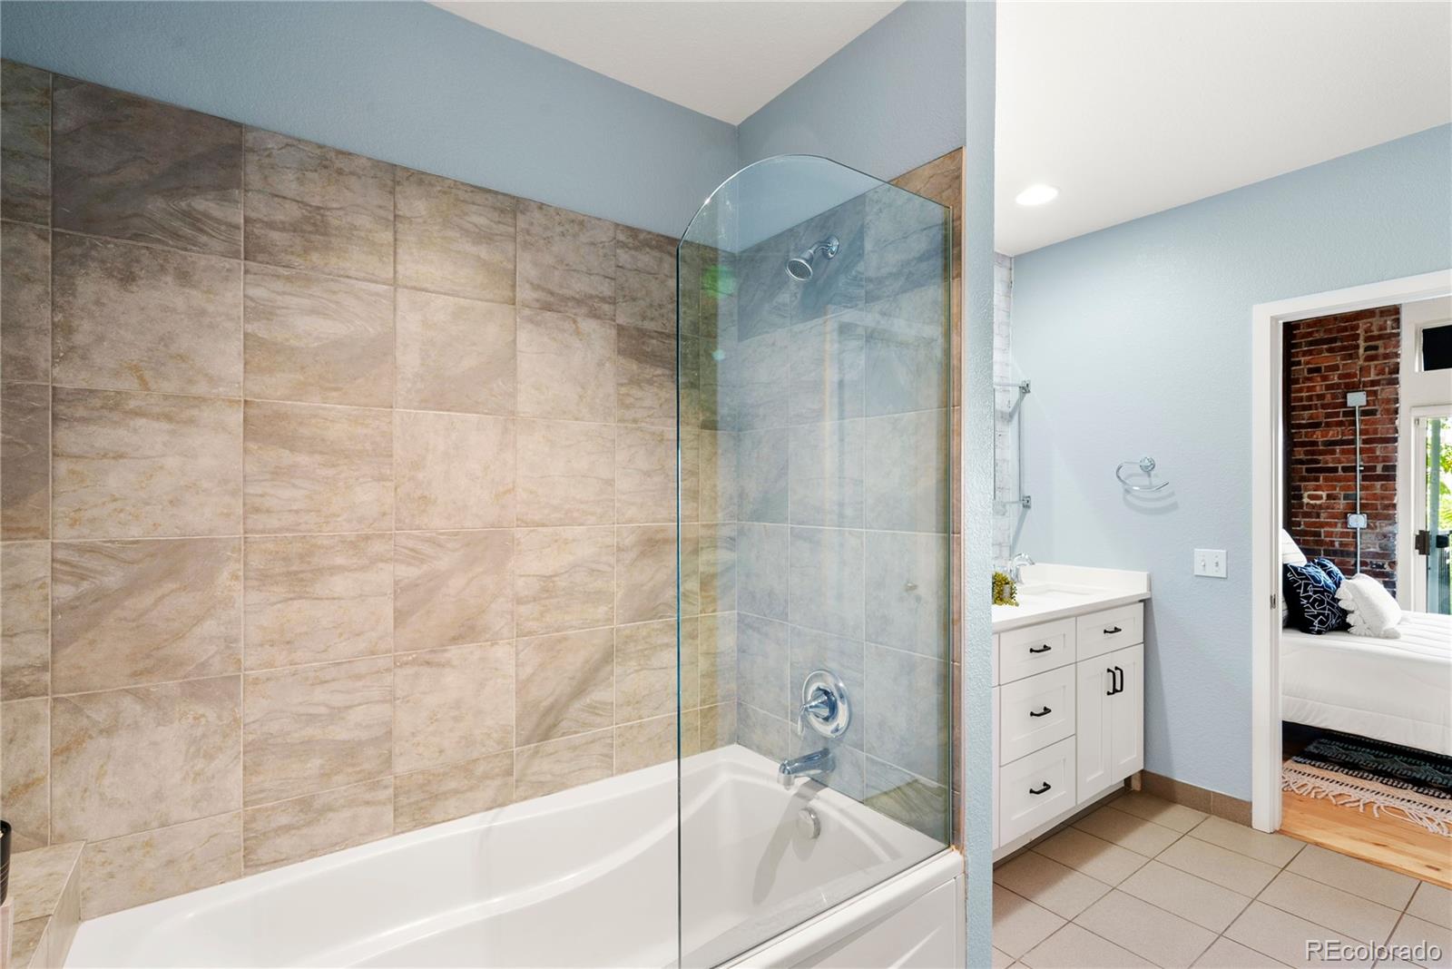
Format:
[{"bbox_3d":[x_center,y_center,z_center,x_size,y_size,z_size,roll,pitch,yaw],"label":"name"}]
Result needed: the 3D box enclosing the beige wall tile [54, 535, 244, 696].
[{"bbox_3d":[-1.210,0.268,1.356,0.302,0.302,0.010,0,-1,-36],"label":"beige wall tile"}]

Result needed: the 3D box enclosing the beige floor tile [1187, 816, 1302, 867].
[{"bbox_3d":[2.040,1.400,2.535,0.267,0.010,0.299,0,-1,-36],"label":"beige floor tile"}]

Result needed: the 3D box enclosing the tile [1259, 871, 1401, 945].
[{"bbox_3d":[1.983,1.402,2.126,0.302,0.011,0.302,0,0,-35],"label":"tile"}]

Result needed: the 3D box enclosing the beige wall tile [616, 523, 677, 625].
[{"bbox_3d":[-0.217,0.277,2.066,0.301,0.305,0.010,0,-1,-35],"label":"beige wall tile"}]

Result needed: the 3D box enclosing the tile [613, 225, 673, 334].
[{"bbox_3d":[-0.211,-0.642,2.074,0.302,0.302,0.010,0,-1,-36],"label":"tile"}]

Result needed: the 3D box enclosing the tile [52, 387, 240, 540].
[{"bbox_3d":[-1.196,-0.037,1.347,0.300,0.302,0.010,0,-1,-36],"label":"tile"}]

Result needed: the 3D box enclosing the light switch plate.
[{"bbox_3d":[2.028,0.334,2.706,0.010,0.115,0.116,0,-1,-35],"label":"light switch plate"}]

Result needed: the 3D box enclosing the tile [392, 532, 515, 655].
[{"bbox_3d":[-0.706,0.272,1.696,0.300,0.302,0.010,0,-1,-36],"label":"tile"}]

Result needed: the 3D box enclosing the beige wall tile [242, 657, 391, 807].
[{"bbox_3d":[-0.964,0.578,1.537,0.301,0.303,0.011,0,0,-35],"label":"beige wall tile"}]

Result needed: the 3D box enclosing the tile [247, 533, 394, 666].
[{"bbox_3d":[-0.961,0.270,1.534,0.302,0.302,0.010,0,-1,-36],"label":"tile"}]

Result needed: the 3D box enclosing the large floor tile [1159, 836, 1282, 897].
[{"bbox_3d":[1.801,1.398,2.365,0.296,0.010,0.300,0,-1,-36],"label":"large floor tile"}]

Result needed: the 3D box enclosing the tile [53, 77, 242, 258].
[{"bbox_3d":[-1.195,-0.647,1.352,0.300,0.302,0.010,0,-1,-36],"label":"tile"}]

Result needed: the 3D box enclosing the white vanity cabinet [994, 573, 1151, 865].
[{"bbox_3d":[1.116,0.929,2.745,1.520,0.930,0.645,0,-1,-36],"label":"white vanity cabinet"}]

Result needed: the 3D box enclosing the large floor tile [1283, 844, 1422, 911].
[{"bbox_3d":[2.234,1.406,2.307,0.280,0.010,0.302,0,-1,-35],"label":"large floor tile"}]

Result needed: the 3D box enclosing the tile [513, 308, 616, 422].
[{"bbox_3d":[-0.463,-0.340,1.889,0.301,0.303,0.011,0,0,-35],"label":"tile"}]

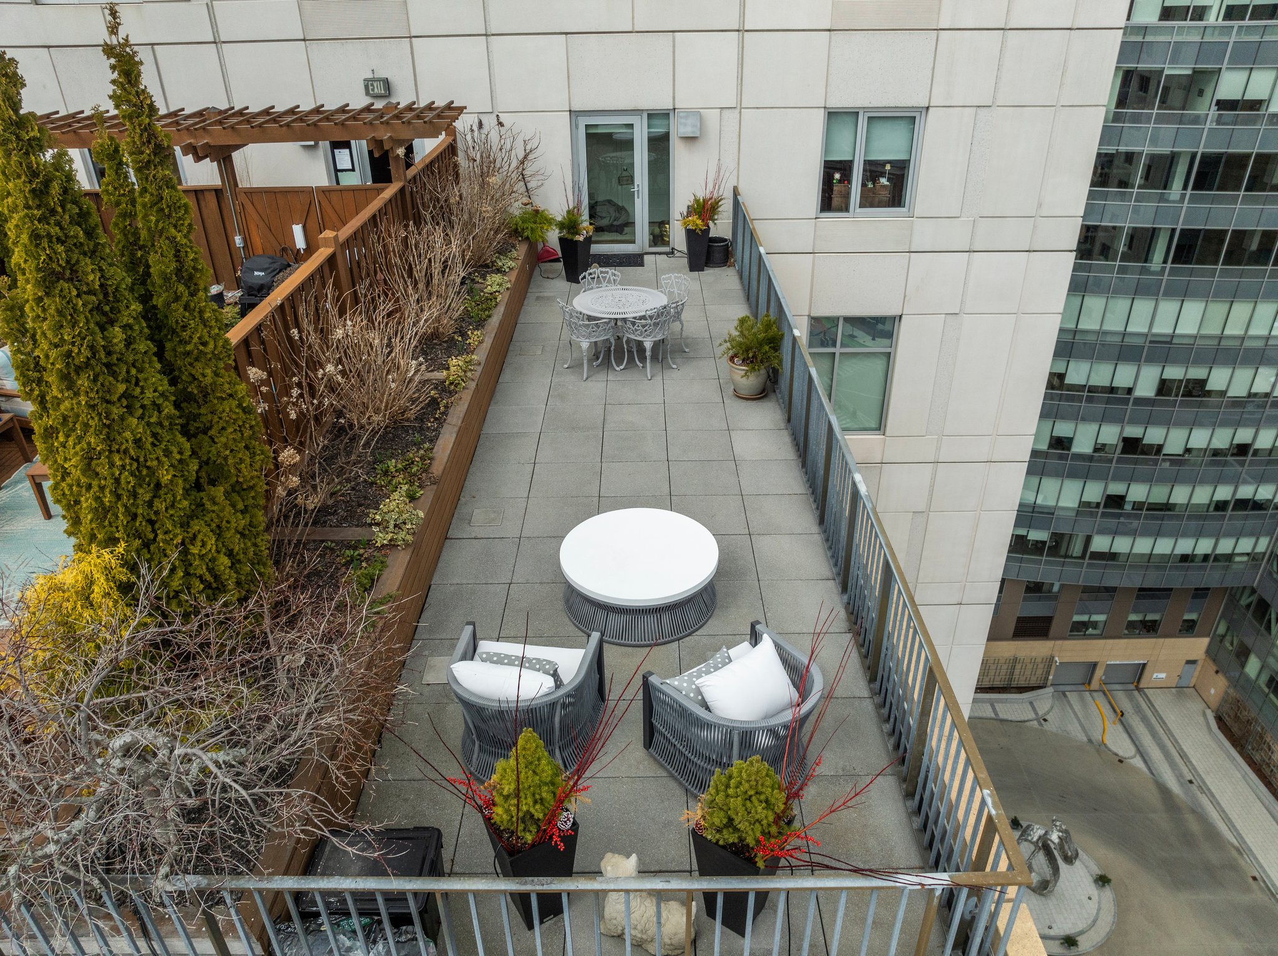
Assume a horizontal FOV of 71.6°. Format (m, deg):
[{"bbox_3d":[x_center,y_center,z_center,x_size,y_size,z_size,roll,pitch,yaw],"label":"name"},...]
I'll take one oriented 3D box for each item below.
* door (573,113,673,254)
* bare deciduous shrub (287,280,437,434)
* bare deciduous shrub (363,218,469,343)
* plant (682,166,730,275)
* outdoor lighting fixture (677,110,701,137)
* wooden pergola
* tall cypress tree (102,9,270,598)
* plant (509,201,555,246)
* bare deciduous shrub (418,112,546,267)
[{"bbox_3d":[-0.211,-4.472,13.501,1.480,2.100,0.120,-1,30,1],"label":"door"},{"bbox_3d":[-2.267,-1.010,7.587,1.020,1.200,1.000,-1,30,1],"label":"bare deciduous shrub"},{"bbox_3d":[-2.271,-2.123,9.416,0.970,1.280,0.980,-1,30,1],"label":"bare deciduous shrub"},{"bbox_3d":[0.951,-3.813,12.868,0.620,1.540,0.550,-1,30,1],"label":"plant"},{"bbox_3d":[0.735,-5.177,12.981,0.320,0.340,0.180,-1,30,1],"label":"outdoor lighting fixture"},{"bbox_3d":[-4.712,-3.403,10.821,4.900,2.080,1.680,-1,30,1],"label":"wooden pergola"},{"bbox_3d":[-2.646,-0.733,5.022,0.760,3.300,0.760,-1,30,1],"label":"tall cypress tree"},{"bbox_3d":[-1.548,-3.747,12.902,0.660,0.600,0.620,-1,30,1],"label":"plant"},{"bbox_3d":[-2.060,-3.816,11.822,1.550,1.850,1.500,-1,30,1],"label":"bare deciduous shrub"}]

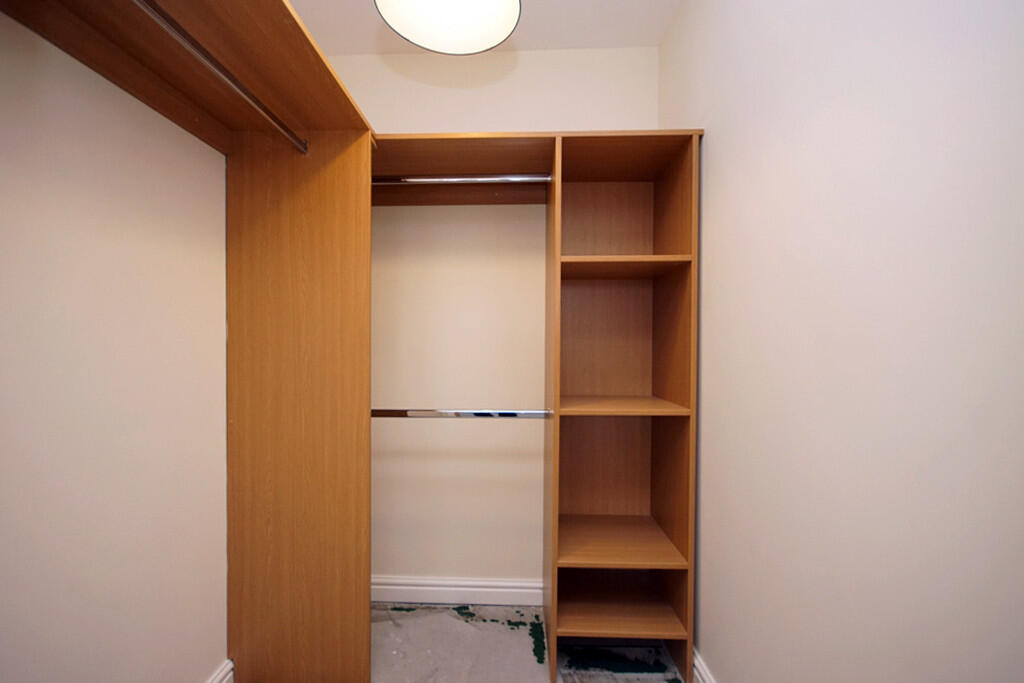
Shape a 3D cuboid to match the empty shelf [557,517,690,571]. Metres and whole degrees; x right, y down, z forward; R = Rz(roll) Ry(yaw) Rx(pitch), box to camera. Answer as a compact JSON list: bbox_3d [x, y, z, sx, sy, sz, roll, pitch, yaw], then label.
[{"bbox_3d":[0.383,0.759,1.653,0.436,0.017,0.422,0,0,2],"label":"empty shelf"}]

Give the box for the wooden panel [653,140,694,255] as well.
[{"bbox_3d":[0.620,-0.489,1.641,0.020,0.403,0.422,0,0,2],"label":"wooden panel"}]

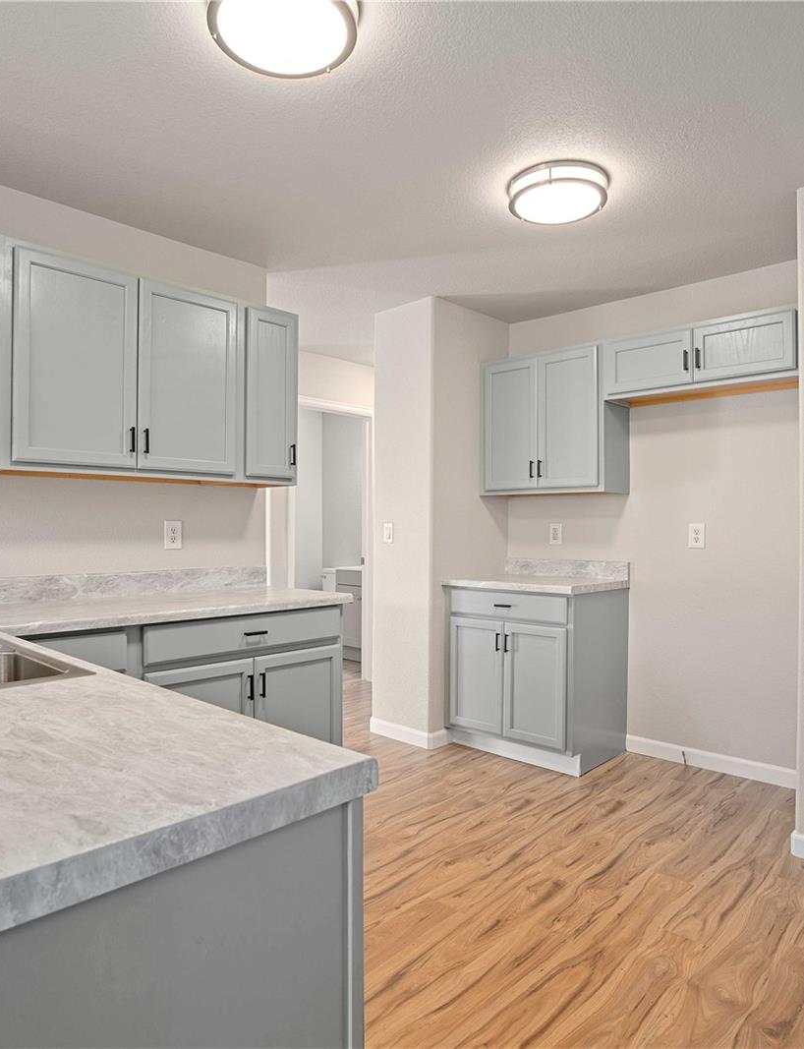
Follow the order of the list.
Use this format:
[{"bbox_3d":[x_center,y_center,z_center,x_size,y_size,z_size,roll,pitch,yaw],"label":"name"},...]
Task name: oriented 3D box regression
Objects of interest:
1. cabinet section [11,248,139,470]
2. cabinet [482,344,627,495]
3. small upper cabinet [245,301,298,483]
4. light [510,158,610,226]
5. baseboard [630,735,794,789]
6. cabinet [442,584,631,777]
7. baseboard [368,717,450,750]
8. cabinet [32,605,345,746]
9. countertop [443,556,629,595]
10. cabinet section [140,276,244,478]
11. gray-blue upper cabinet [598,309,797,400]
[{"bbox_3d":[-1.228,-0.555,2.386,0.424,0.729,0.310,1,0,-44],"label":"cabinet section"},{"bbox_3d":[0.827,-0.538,3.626,0.765,0.760,0.330,0,0,42],"label":"cabinet"},{"bbox_3d":[-0.670,-0.550,2.880,0.290,0.745,0.325,0,0,-44],"label":"small upper cabinet"},{"bbox_3d":[0.571,-1.199,2.399,0.364,0.066,0.364,0,0,0],"label":"light"},{"bbox_3d":[1.550,1.171,3.226,0.890,0.085,0.017,0,0,40],"label":"baseboard"},{"bbox_3d":[0.715,0.773,3.556,0.775,0.876,0.590,0,0,42],"label":"cabinet"},{"bbox_3d":[0.047,1.164,3.732,0.478,0.090,0.178,0,0,42],"label":"baseboard"},{"bbox_3d":[-0.880,0.762,2.459,1.160,0.876,0.620,0,0,-44],"label":"cabinet"},{"bbox_3d":[0.715,0.266,3.552,0.780,0.138,0.620,0,0,42],"label":"countertop"},{"bbox_3d":[-0.924,-0.555,2.675,0.415,0.729,0.310,1,0,-44],"label":"cabinet section"},{"bbox_3d":[1.428,-0.762,3.087,0.870,0.300,0.330,0,0,42],"label":"gray-blue upper cabinet"}]

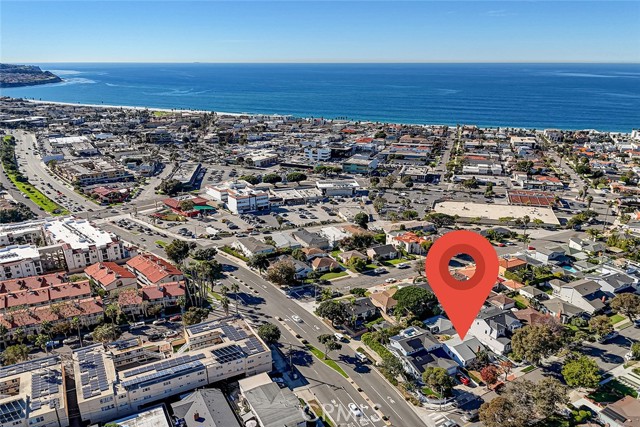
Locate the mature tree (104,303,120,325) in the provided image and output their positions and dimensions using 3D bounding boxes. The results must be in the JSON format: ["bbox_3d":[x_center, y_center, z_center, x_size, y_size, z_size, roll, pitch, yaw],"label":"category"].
[{"bbox_3d":[-67.500,33.600,151.200,4.800,9.000,4.800,0,18,0],"label":"mature tree"}]

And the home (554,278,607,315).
[{"bbox_3d":[101.970,30.950,177.940,12.000,7.300,15.800,-9,20,-25],"label":"home"}]

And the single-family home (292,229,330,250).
[{"bbox_3d":[-5.188,12.804,239.386,10.800,5.000,20.000,-10,21,-26],"label":"single-family home"}]

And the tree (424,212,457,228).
[{"bbox_3d":[68.499,3.878,261.540,17.500,8.000,14.500,0,18,0],"label":"tree"}]

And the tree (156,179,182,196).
[{"bbox_3d":[-103.580,-17.950,316.440,18.000,11.000,16.000,0,18,0],"label":"tree"}]

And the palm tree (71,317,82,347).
[{"bbox_3d":[-73.800,36.200,141.200,3.300,10.200,3.300,0,18,0],"label":"palm tree"}]

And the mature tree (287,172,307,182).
[{"bbox_3d":[-17.514,-25.563,347.462,15.300,9.800,13.000,0,18,0],"label":"mature tree"}]

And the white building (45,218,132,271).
[{"bbox_3d":[-120.960,13.620,235.950,24.500,10.700,47.500,-14,23,-37],"label":"white building"}]

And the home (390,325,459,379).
[{"bbox_3d":[31.576,43.139,144.413,13.600,7.200,19.000,-9,20,-26],"label":"home"}]

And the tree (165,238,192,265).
[{"bbox_3d":[-63.630,17.630,207.480,11.500,12.000,11.500,0,18,0],"label":"tree"}]

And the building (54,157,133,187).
[{"bbox_3d":[-204.040,-40.650,416.730,45.000,9.000,66.000,-14,23,-37],"label":"building"}]

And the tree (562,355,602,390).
[{"bbox_3d":[74.090,44.960,131.050,10.000,8.200,10.000,-9,21,-26],"label":"tree"}]

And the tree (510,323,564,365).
[{"bbox_3d":[66.440,39.870,140.670,14.300,11.800,13.800,0,18,0],"label":"tree"}]

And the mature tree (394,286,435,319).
[{"bbox_3d":[33.970,32.070,166.290,14.300,10.500,13.500,0,18,0],"label":"mature tree"}]

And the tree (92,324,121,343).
[{"bbox_3d":[-72.017,40.261,154.996,8.600,6.000,8.000,0,18,0],"label":"tree"}]

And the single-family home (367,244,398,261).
[{"bbox_3d":[29.520,18.280,216.630,12.000,5.000,9.500,-9,20,-25],"label":"single-family home"}]

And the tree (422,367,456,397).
[{"bbox_3d":[32.690,46.490,127.080,8.800,7.800,8.800,0,18,0],"label":"tree"}]

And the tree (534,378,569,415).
[{"bbox_3d":[57.300,45.600,114.700,7.800,8.600,7.800,0,18,0],"label":"tree"}]

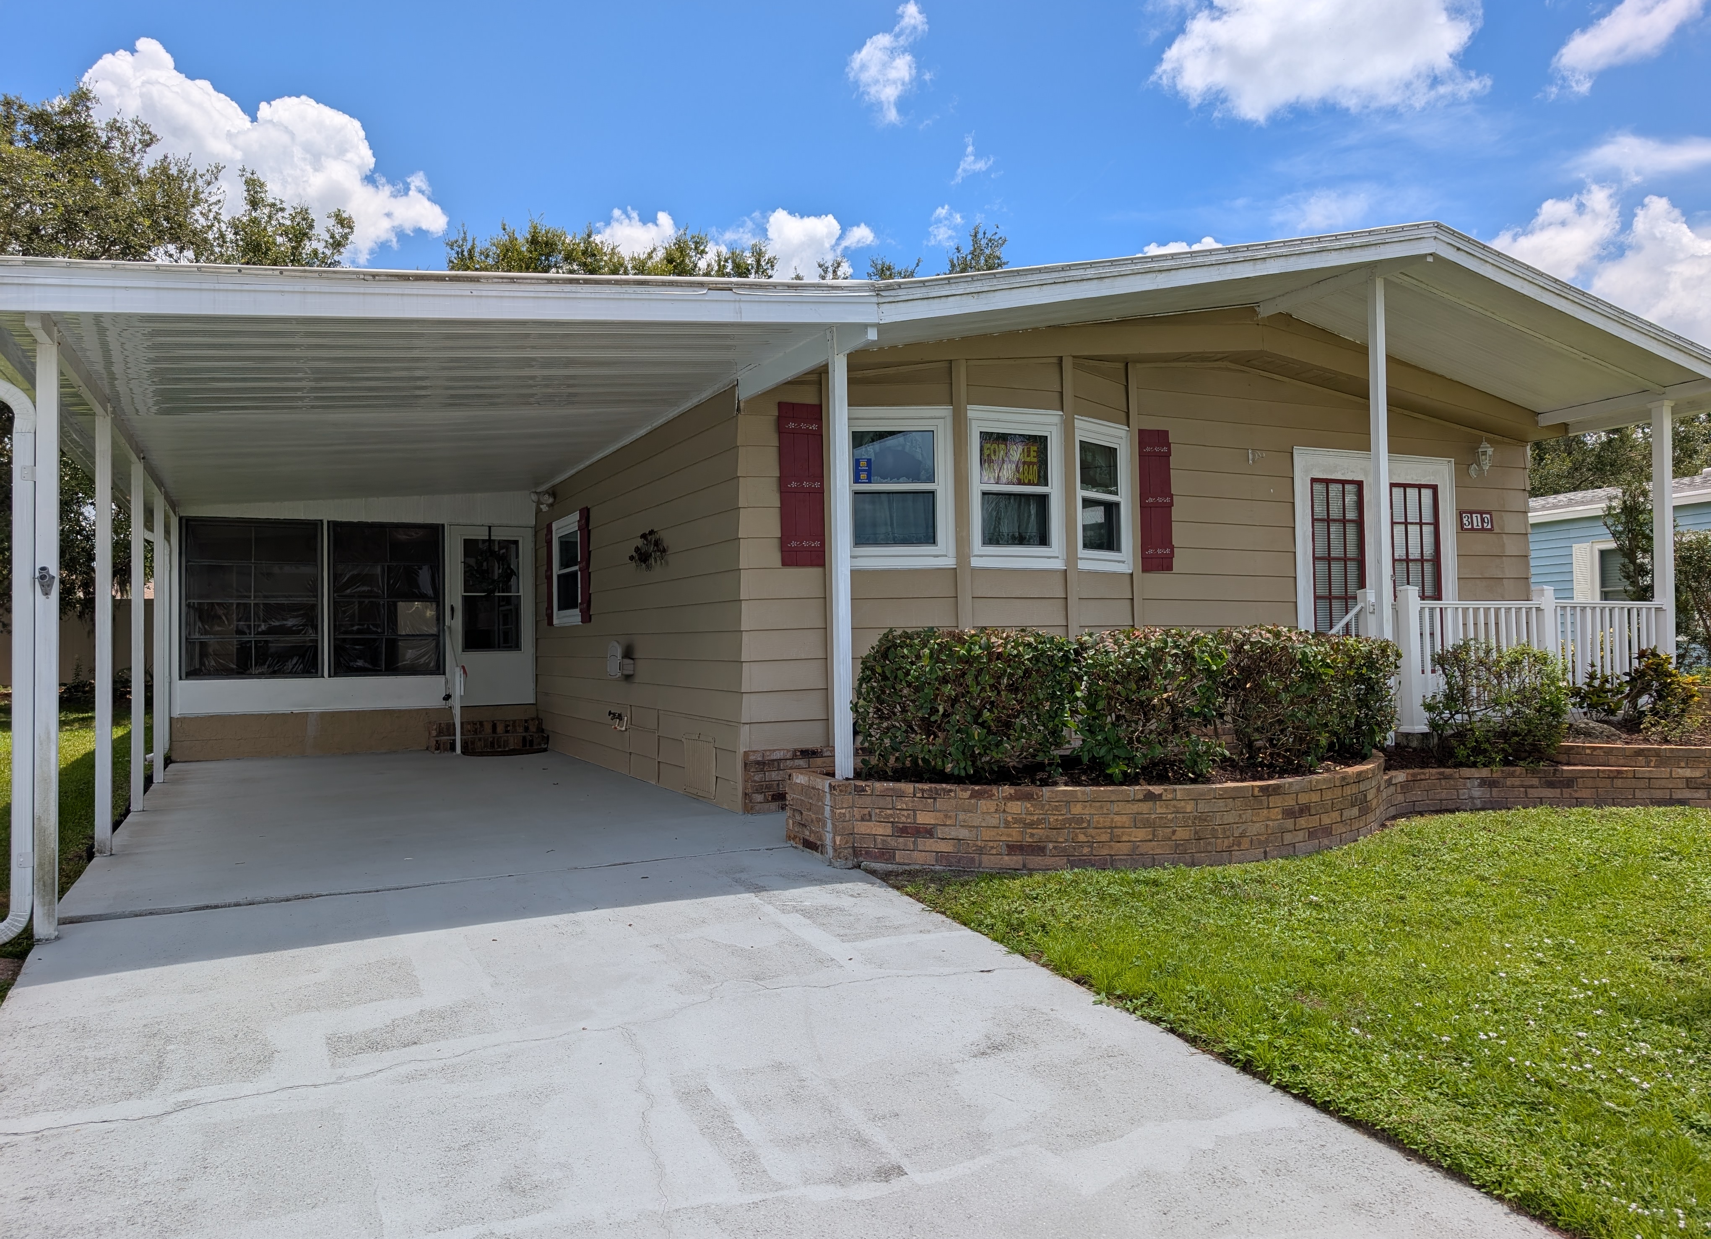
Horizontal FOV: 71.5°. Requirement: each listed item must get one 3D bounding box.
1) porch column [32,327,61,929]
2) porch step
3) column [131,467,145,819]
[{"bbox_3d":[-3.380,0.059,4.970,0.074,2.520,0.074,0,-2,-25],"label":"porch column"},{"bbox_3d":[-3.951,1.235,12.780,1.170,0.330,0.680,0,-1,-25],"label":"porch step"},{"bbox_3d":[-5.116,0.124,8.470,0.074,2.500,0.074,0,-2,-25],"label":"column"}]

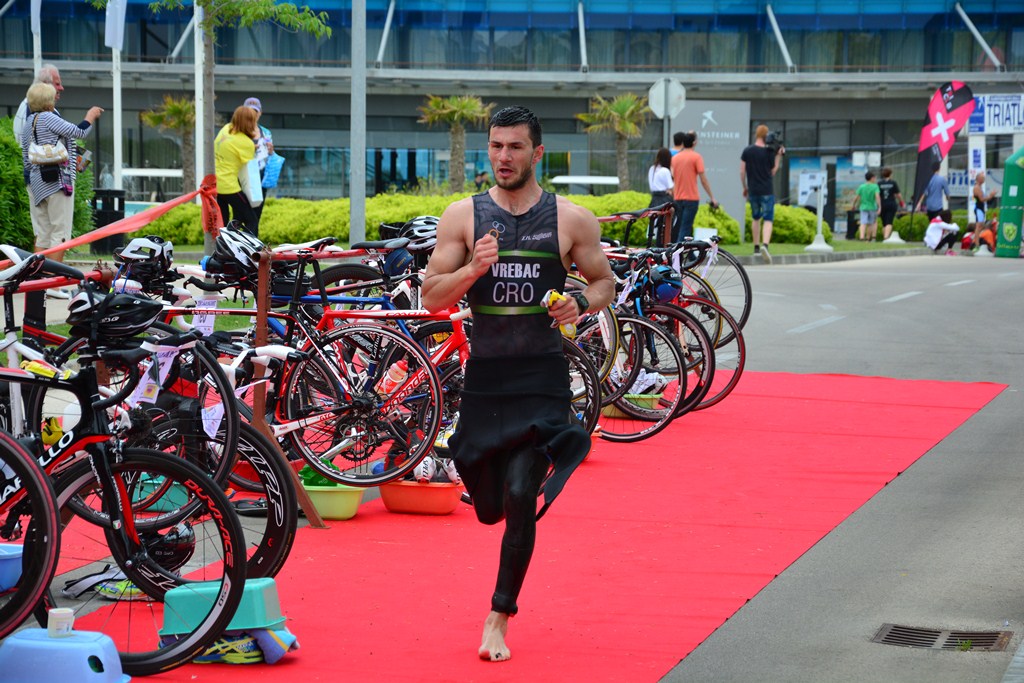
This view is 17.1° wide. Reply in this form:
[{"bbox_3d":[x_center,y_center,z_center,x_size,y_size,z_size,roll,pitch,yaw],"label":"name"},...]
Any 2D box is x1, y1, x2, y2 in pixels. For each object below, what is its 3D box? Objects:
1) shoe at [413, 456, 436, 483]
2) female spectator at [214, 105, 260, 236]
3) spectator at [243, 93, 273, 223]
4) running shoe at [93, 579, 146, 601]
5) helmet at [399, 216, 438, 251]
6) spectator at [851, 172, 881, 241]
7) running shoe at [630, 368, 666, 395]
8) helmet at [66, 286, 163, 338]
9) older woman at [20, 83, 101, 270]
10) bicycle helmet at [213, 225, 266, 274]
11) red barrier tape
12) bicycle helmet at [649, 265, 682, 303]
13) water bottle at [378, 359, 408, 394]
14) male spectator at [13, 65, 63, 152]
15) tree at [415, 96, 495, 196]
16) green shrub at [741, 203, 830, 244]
[{"bbox_3d":[-0.371,0.551,14.480,0.100,0.115,0.270,0,-12,2],"label":"shoe"},{"bbox_3d":[-2.573,-1.406,32.000,0.450,1.610,0.360,3,5,43],"label":"female spectator"},{"bbox_3d":[-2.284,-1.327,30.400,0.520,1.700,0.380,1,4,20],"label":"spectator"},{"bbox_3d":[-1.308,0.840,11.800,0.285,0.110,0.105,1,3,12],"label":"running shoe"},{"bbox_3d":[-0.423,-0.535,16.900,0.280,0.170,0.210,1,3,12],"label":"helmet"},{"bbox_3d":[7.373,-2.808,71.000,0.520,1.460,0.360,1,3,9],"label":"spectator"},{"bbox_3d":[0.760,0.237,19.300,0.270,0.120,0.100,-28,-2,10],"label":"running shoe"},{"bbox_3d":[-1.176,-0.086,10.100,0.280,0.155,0.205,-4,3,1],"label":"helmet"},{"bbox_3d":[-3.392,-1.137,25.700,0.550,1.630,0.550,3,4,41],"label":"older woman"},{"bbox_3d":[-1.250,-0.425,15.600,0.280,0.170,0.210,40,29,-8],"label":"bicycle helmet"},{"bbox_3d":[-2.363,-0.745,20.500,0.120,0.500,10.000,0,3,-2],"label":"red barrier tape"},{"bbox_3d":[0.885,-0.336,19.800,0.210,0.210,0.270,2,10,-30],"label":"bicycle helmet"},{"bbox_3d":[-0.512,0.156,14.650,0.074,0.190,0.074,38,10,12],"label":"water bottle"},{"bbox_3d":[-3.582,-1.231,26.100,0.420,1.770,0.550,-1,4,-18],"label":"male spectator"},{"bbox_3d":[-1.142,-3.719,69.000,1.600,2.600,1.600,0,3,0],"label":"tree"},{"bbox_3d":[4.358,-1.859,54.000,1.400,0.700,1.250,0,3,0],"label":"green shrub"}]

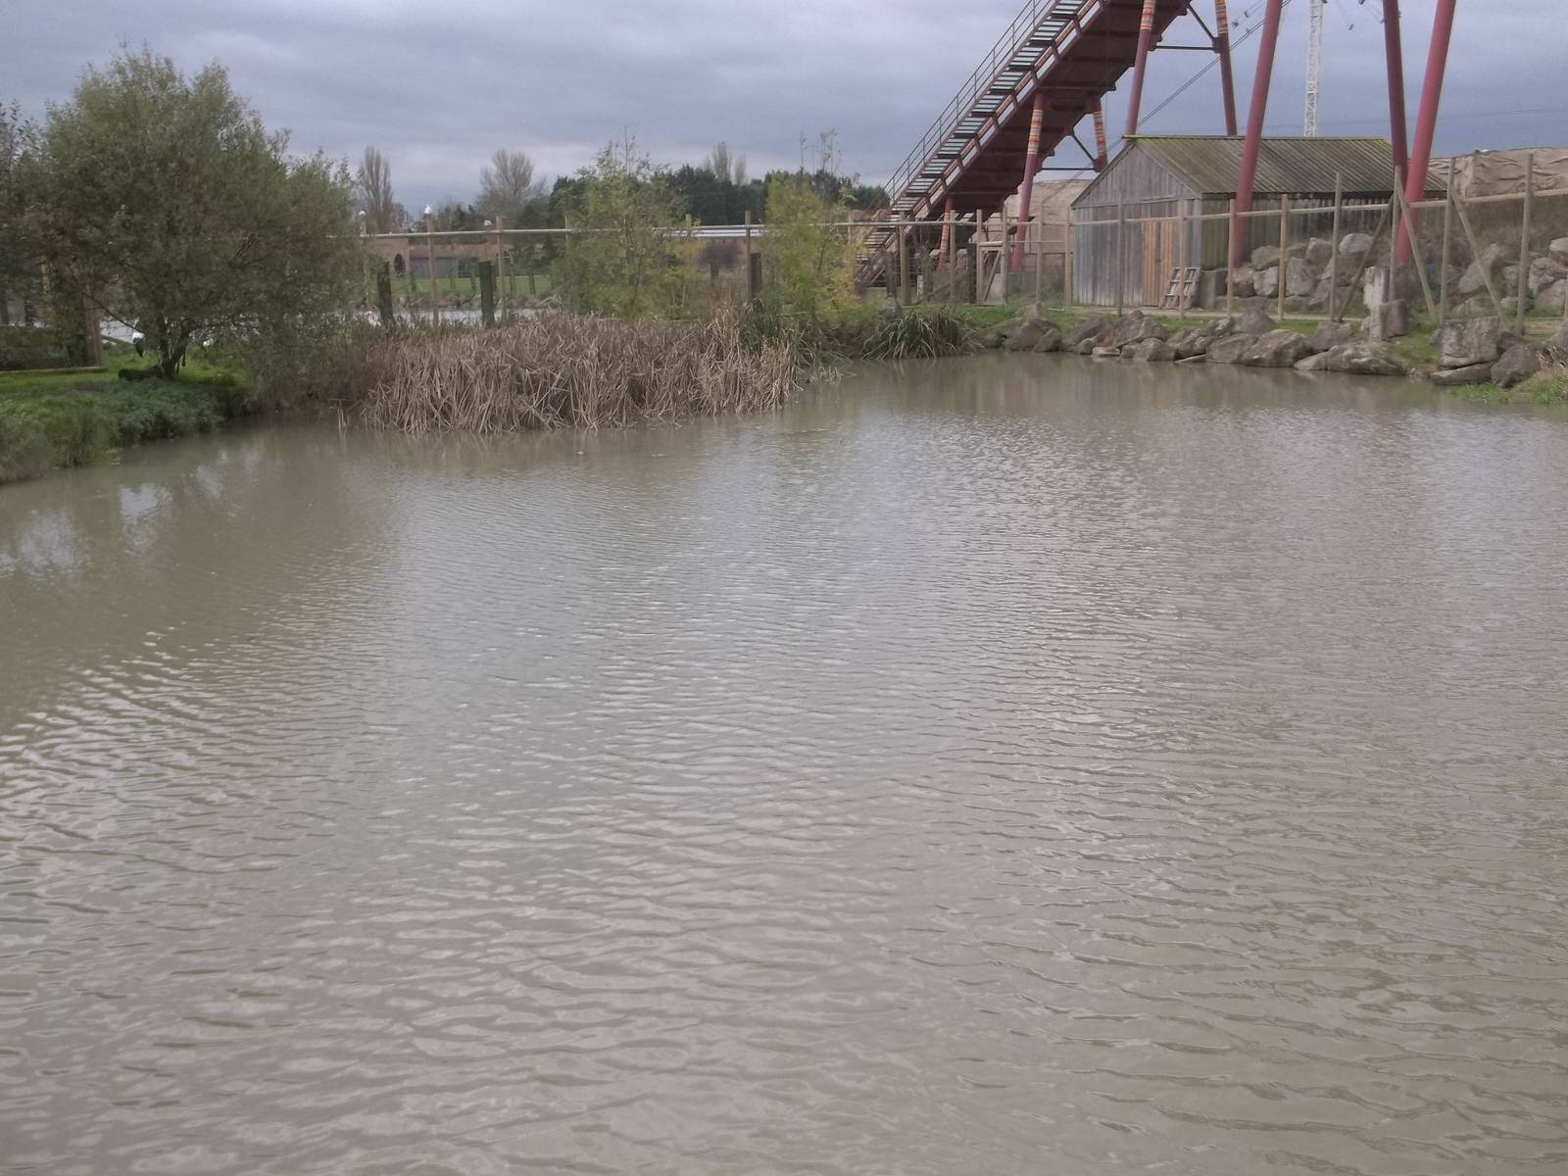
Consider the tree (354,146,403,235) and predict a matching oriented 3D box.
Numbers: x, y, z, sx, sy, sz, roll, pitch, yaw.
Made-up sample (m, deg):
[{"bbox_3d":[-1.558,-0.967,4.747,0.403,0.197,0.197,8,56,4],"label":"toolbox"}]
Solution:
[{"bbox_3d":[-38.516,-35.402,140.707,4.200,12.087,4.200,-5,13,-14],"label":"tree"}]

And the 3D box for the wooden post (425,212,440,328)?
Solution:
[{"bbox_3d":[-7.235,-6.505,30.752,0.130,2.319,0.130,-4,13,-12],"label":"wooden post"}]

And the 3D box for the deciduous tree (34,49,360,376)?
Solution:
[{"bbox_3d":[-10.010,-6.395,25.500,5.200,5.400,4.900,-7,14,-20],"label":"deciduous tree"}]

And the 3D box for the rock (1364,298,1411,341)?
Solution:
[{"bbox_3d":[10.505,-4.666,26.000,0.780,0.700,0.650,3,14,21],"label":"rock"}]

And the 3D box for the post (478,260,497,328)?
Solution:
[{"bbox_3d":[-5.932,-5.857,29.856,0.260,1.345,0.220,-4,13,-10],"label":"post"}]

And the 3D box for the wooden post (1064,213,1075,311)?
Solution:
[{"bbox_3d":[6.614,-7.541,34.563,0.125,2.215,0.125,1,13,11],"label":"wooden post"}]

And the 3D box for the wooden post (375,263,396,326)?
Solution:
[{"bbox_3d":[-9.589,-7.007,36.000,0.300,1.600,0.300,-5,13,-14],"label":"wooden post"}]

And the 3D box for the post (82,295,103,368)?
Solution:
[{"bbox_3d":[-10.830,-4.011,23.379,0.230,1.135,0.200,-7,14,-24],"label":"post"}]

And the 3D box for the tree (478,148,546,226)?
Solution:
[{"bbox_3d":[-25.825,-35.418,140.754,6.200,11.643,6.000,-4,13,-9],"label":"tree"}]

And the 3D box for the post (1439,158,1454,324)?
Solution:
[{"bbox_3d":[12.414,-6.505,28.000,0.120,3.100,0.120,4,14,23],"label":"post"}]

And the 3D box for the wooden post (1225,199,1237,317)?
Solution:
[{"bbox_3d":[8.893,-6.539,29.676,0.110,2.293,0.110,2,13,16],"label":"wooden post"}]

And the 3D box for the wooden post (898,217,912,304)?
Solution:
[{"bbox_3d":[3.367,-9.064,41.500,0.200,2.400,0.200,-1,13,5],"label":"wooden post"}]

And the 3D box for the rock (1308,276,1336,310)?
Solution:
[{"bbox_3d":[11.886,-6.531,33.000,0.650,0.720,0.600,3,14,19],"label":"rock"}]

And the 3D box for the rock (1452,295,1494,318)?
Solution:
[{"bbox_3d":[13.369,-5.454,29.000,0.800,0.480,0.650,4,14,24],"label":"rock"}]

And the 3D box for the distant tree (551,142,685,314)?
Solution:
[{"bbox_3d":[-3.363,-7.195,30.115,2.700,3.602,2.500,-3,12,-6],"label":"distant tree"}]

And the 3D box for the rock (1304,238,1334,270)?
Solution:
[{"bbox_3d":[12.342,-7.705,34.500,0.720,0.700,0.650,3,14,19],"label":"rock"}]

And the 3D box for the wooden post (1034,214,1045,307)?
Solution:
[{"bbox_3d":[6.121,-7.804,35.767,0.100,2.177,0.100,0,13,10],"label":"wooden post"}]

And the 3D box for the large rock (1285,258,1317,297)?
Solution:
[{"bbox_3d":[11.586,-6.960,33.500,0.740,0.850,0.650,3,14,19],"label":"large rock"}]

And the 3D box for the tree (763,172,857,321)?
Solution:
[{"bbox_3d":[0.494,-7.198,31.667,1.950,3.114,1.900,-1,12,1],"label":"tree"}]

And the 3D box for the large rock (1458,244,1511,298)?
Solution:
[{"bbox_3d":[14.063,-6.392,30.000,1.000,1.050,0.800,4,14,24],"label":"large rock"}]

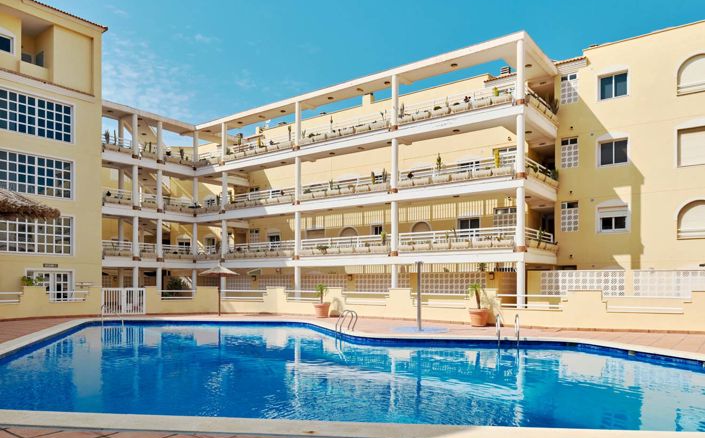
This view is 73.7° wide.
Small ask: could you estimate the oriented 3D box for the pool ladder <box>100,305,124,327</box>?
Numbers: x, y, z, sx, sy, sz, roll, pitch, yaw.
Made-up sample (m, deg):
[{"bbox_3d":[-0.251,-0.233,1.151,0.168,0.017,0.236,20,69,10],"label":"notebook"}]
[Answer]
[{"bbox_3d":[-9.804,3.942,19.200,0.720,0.870,0.580,1,-4,-12],"label":"pool ladder"}]

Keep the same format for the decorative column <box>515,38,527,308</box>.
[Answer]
[{"bbox_3d":[6.363,-1.610,17.800,0.370,10.400,0.370,-2,-4,35],"label":"decorative column"}]

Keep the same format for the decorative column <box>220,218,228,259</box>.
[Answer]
[{"bbox_3d":[-7.505,1.233,27.600,0.350,2.350,0.350,-2,-4,35],"label":"decorative column"}]

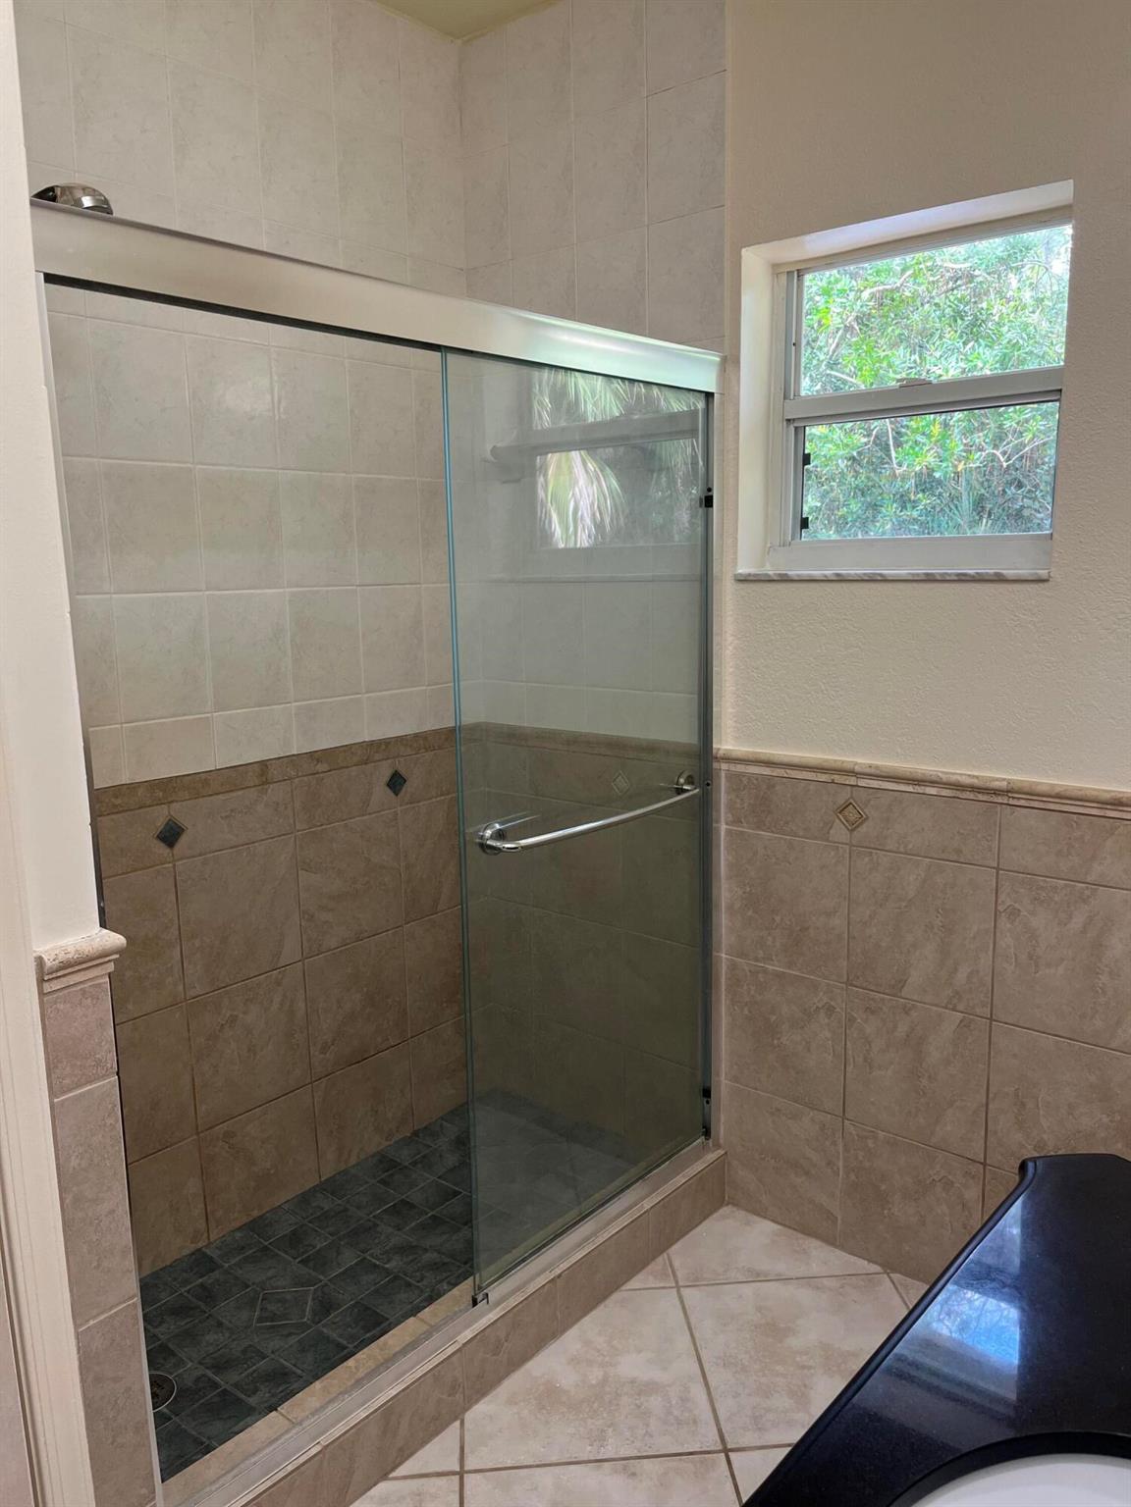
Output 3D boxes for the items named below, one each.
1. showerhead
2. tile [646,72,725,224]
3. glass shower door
[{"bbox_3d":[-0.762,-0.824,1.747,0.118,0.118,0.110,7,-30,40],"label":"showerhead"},{"bbox_3d":[0.256,-1.282,2.407,0.198,0.256,0.010,7,12,40],"label":"tile"},{"bbox_3d":[0.090,0.114,2.257,0.060,1.707,0.786,7,12,40],"label":"glass shower door"}]

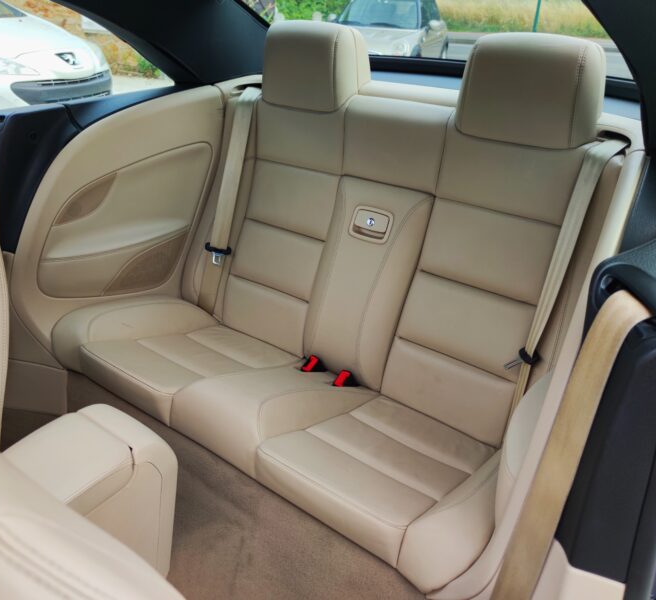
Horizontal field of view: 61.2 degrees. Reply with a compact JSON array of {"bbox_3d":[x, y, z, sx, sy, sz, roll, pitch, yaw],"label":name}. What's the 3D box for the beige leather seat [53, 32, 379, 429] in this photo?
[{"bbox_3d":[-0.247,-0.238,1.325,0.389,0.777,0.748,20,32,31],"label":"beige leather seat"}]

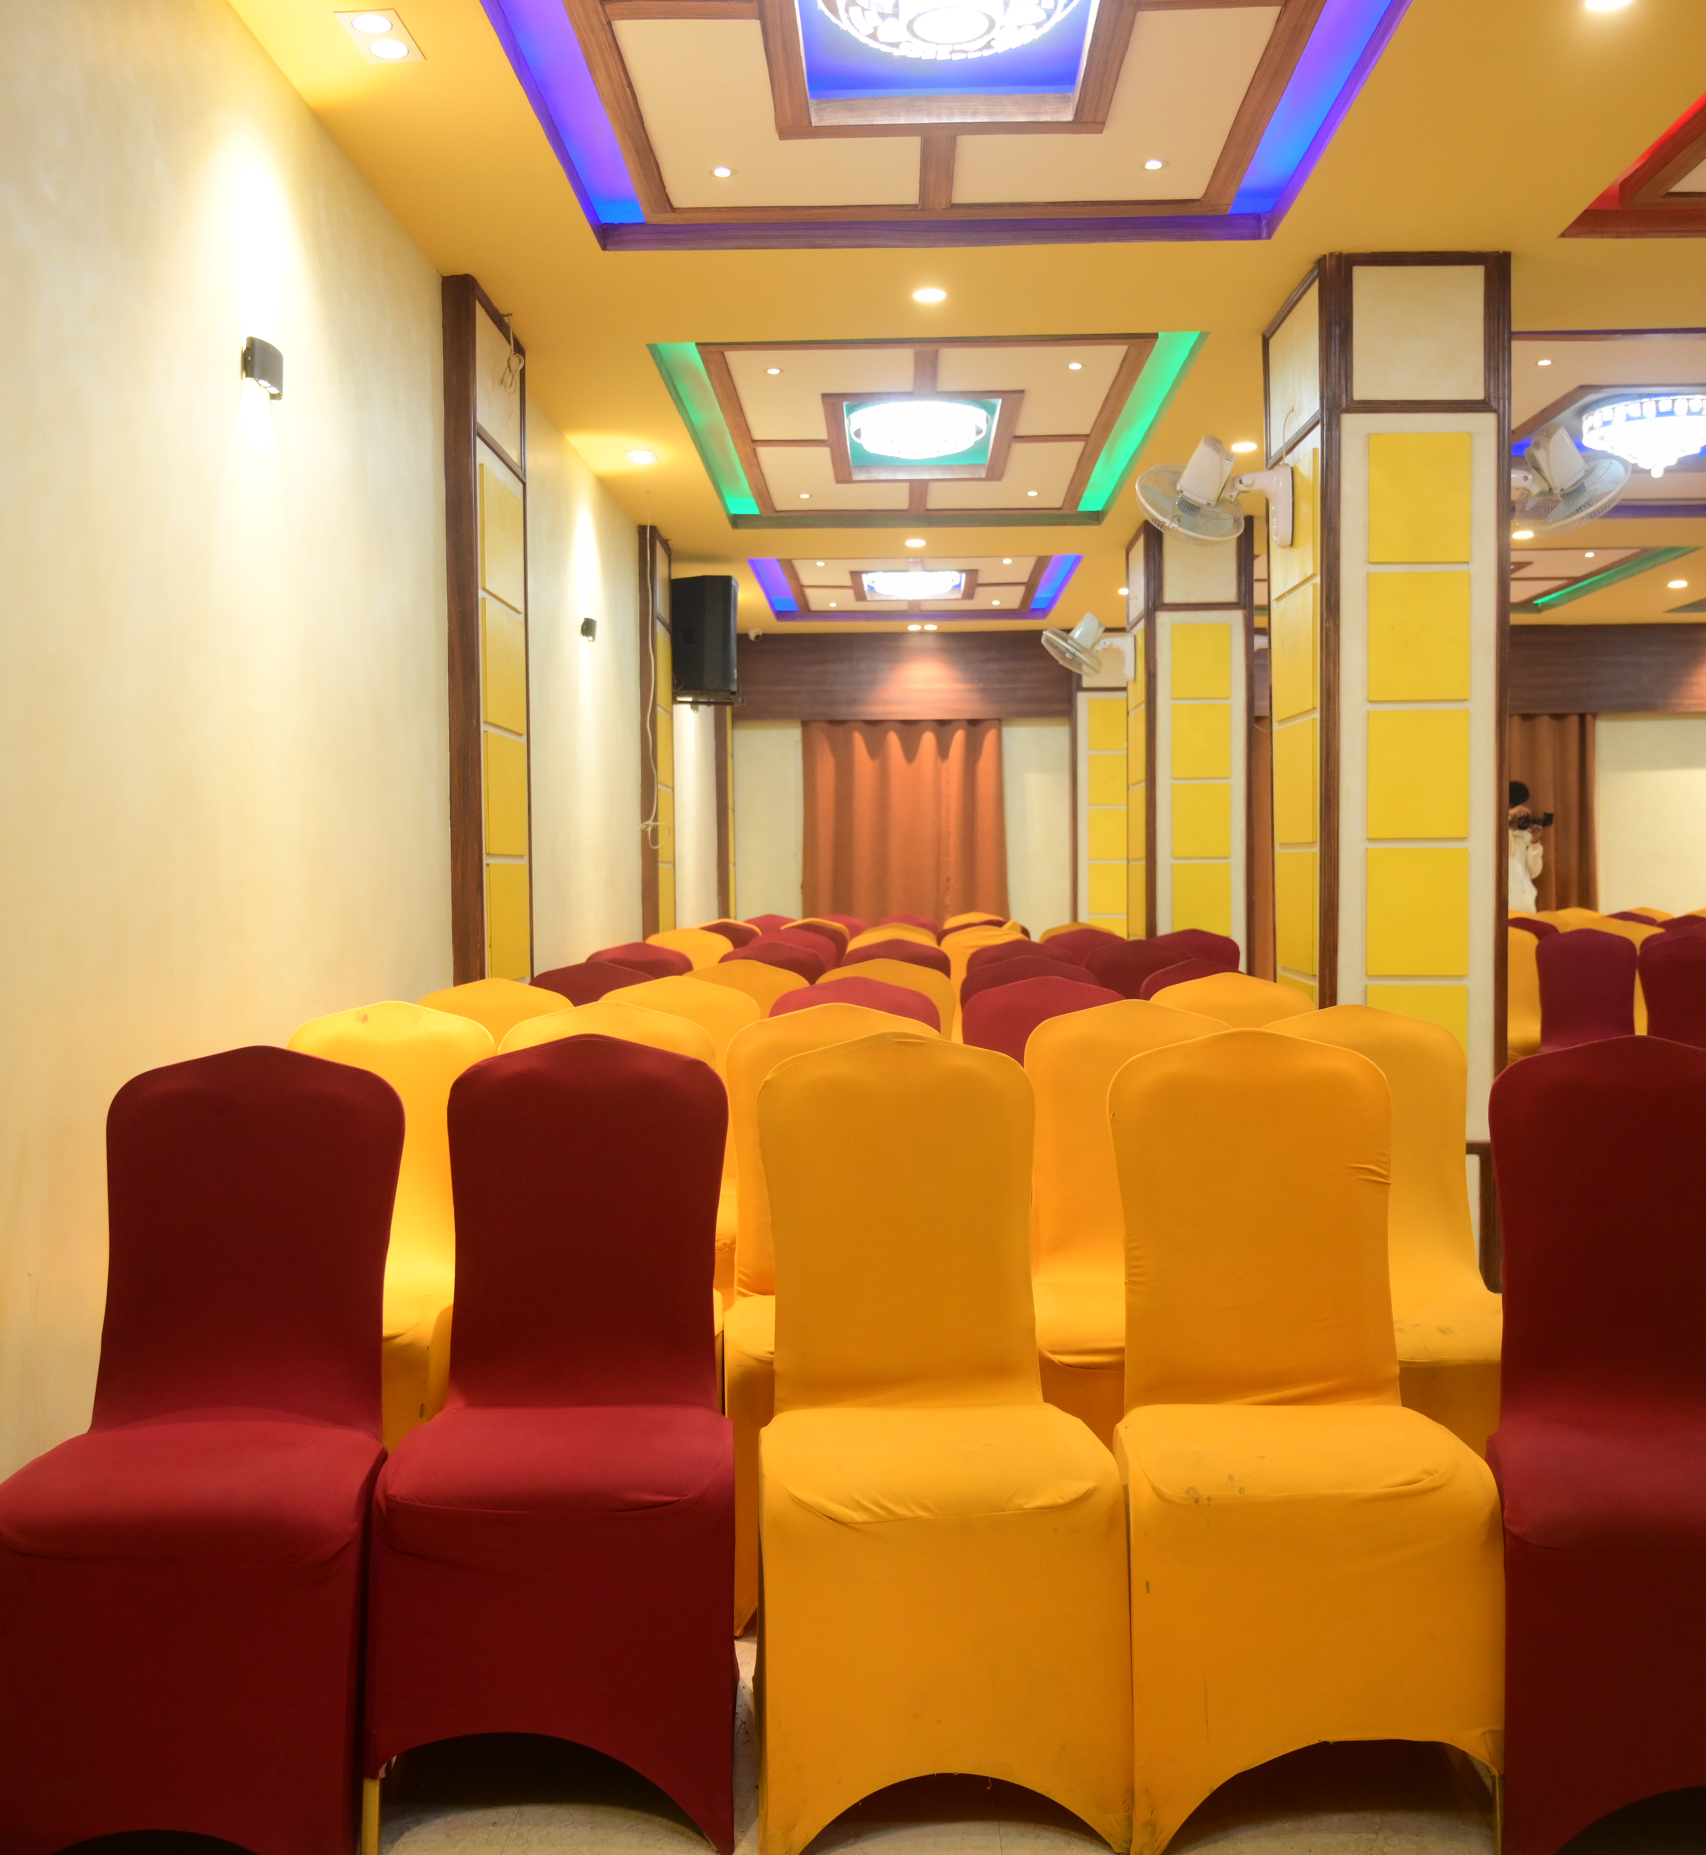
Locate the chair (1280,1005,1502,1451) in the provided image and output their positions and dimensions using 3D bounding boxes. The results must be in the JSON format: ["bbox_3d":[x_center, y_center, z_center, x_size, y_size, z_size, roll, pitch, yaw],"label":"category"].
[{"bbox_3d":[0.866,0.603,3.000,0.445,0.935,0.530,0,2,5],"label":"chair"}]

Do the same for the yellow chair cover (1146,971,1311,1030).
[{"bbox_3d":[0.877,0.577,4.033,0.450,0.930,0.580,0,2,1],"label":"yellow chair cover"}]

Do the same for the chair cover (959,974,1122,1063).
[{"bbox_3d":[0.430,0.579,3.930,0.445,0.935,0.530,0,2,1],"label":"chair cover"}]

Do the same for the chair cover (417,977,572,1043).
[{"bbox_3d":[-0.797,0.590,3.959,0.445,0.935,0.530,-1,2,-2],"label":"chair cover"}]

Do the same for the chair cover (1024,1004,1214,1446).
[{"bbox_3d":[0.497,0.604,3.078,0.445,0.935,0.530,0,2,2],"label":"chair cover"}]

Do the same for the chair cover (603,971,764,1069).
[{"bbox_3d":[-0.415,0.587,4.172,0.450,0.945,0.530,0,2,2],"label":"chair cover"}]

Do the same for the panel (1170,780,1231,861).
[{"bbox_3d":[1.586,-0.493,8.416,0.267,0.336,0.020,0,2,1],"label":"panel"}]

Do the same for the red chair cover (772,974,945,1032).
[{"bbox_3d":[0.005,0.587,4.003,0.450,0.930,0.580,0,2,1],"label":"red chair cover"}]

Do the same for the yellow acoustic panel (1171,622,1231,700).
[{"bbox_3d":[1.711,-1.303,9.100,0.291,0.371,0.025,0,2,1],"label":"yellow acoustic panel"}]

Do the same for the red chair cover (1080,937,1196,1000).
[{"bbox_3d":[1.045,0.520,6.537,0.455,0.945,0.560,0,2,1],"label":"red chair cover"}]

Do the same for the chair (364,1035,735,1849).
[{"bbox_3d":[-0.383,0.651,2.559,0.455,0.945,0.560,-1,2,-2],"label":"chair"}]

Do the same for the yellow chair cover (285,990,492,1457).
[{"bbox_3d":[-0.867,0.613,3.233,0.450,0.930,0.580,0,2,1],"label":"yellow chair cover"}]

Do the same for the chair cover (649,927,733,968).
[{"bbox_3d":[-0.708,0.480,7.850,0.450,0.945,0.530,0,2,2],"label":"chair cover"}]

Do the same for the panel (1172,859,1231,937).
[{"bbox_3d":[1.589,-0.128,8.427,0.267,0.336,0.020,0,2,1],"label":"panel"}]

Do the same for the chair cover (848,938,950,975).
[{"bbox_3d":[0.155,0.514,6.266,0.445,0.935,0.530,0,2,1],"label":"chair cover"}]

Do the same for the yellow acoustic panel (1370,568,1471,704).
[{"bbox_3d":[1.478,-0.765,4.838,0.265,0.334,0.020,0,2,1],"label":"yellow acoustic panel"}]

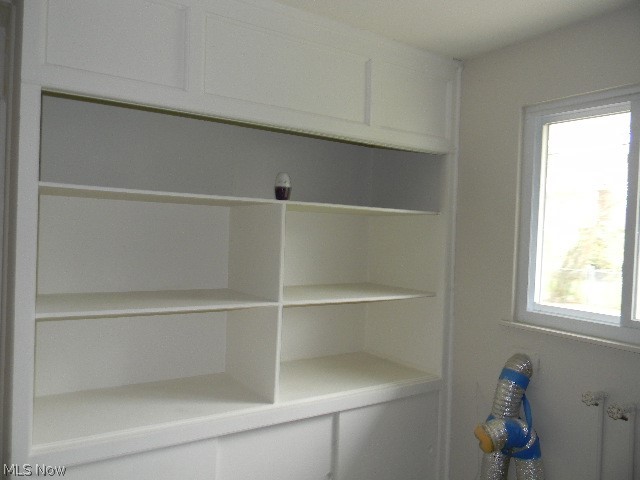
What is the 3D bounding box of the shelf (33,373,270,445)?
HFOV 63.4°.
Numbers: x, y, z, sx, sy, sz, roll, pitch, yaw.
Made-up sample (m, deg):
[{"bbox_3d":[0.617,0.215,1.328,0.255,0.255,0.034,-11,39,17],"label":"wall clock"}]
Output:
[{"bbox_3d":[-0.637,0.613,1.932,0.811,0.027,0.514,1,1,-33],"label":"shelf"}]

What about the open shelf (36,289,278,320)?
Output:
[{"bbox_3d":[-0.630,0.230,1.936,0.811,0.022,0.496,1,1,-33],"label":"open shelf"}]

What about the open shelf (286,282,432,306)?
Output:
[{"bbox_3d":[0.066,0.248,2.386,0.809,0.022,0.496,1,1,-33],"label":"open shelf"}]

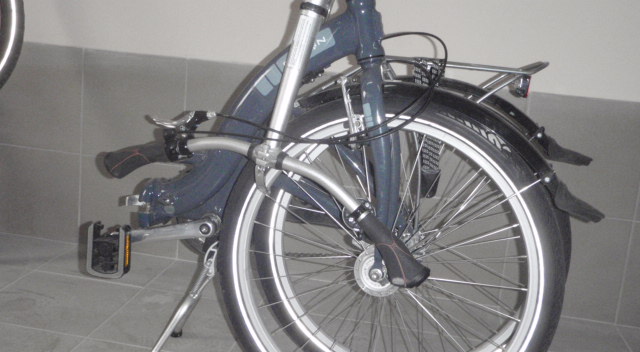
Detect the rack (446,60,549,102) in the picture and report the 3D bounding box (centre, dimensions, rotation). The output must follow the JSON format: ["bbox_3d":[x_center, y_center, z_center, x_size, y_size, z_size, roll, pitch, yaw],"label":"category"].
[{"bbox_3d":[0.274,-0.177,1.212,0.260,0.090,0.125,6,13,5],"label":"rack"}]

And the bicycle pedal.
[{"bbox_3d":[-0.390,0.137,1.222,0.071,0.096,0.035,7,13,8],"label":"bicycle pedal"}]

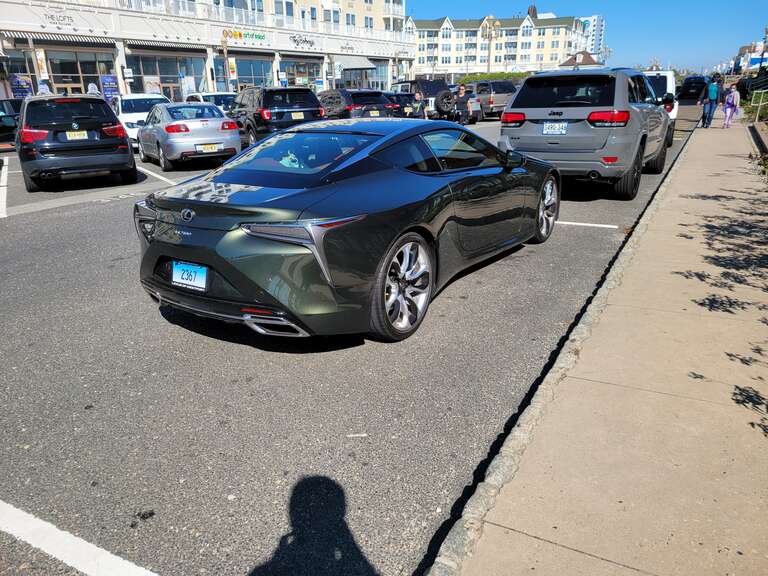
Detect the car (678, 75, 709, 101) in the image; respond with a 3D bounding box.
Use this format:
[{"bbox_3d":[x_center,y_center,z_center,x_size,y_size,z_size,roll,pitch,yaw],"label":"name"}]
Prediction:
[{"bbox_3d":[26.315,-17.005,49.012,1.970,1.780,4.850,9,21,26],"label":"car"}]

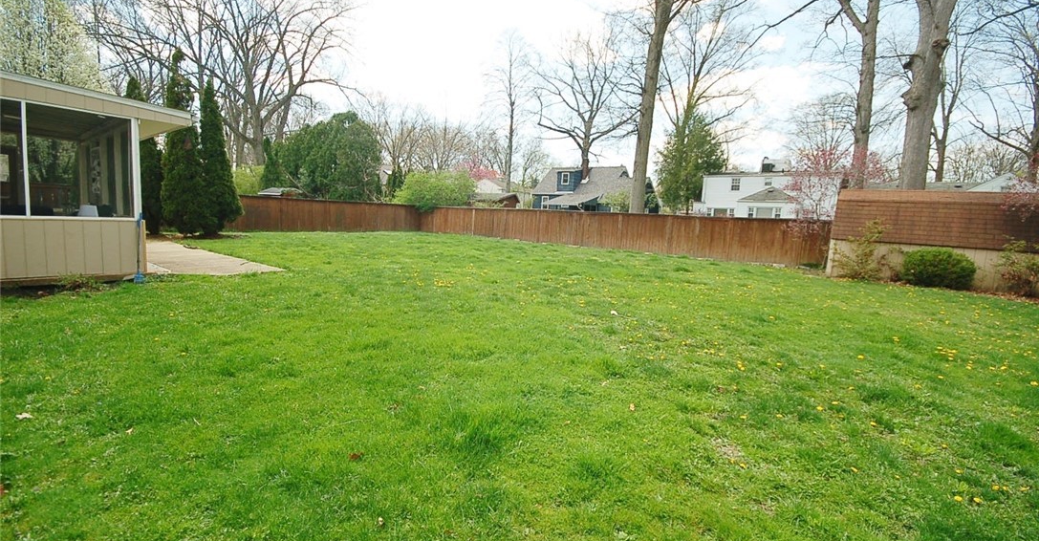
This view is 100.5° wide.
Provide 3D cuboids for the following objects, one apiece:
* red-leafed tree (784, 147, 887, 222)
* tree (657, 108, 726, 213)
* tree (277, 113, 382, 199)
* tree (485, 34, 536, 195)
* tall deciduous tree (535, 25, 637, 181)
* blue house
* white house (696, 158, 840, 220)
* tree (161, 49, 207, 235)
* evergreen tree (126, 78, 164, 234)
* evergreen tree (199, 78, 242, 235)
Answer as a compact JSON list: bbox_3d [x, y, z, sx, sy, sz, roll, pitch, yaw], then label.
[{"bbox_3d":[12.347,-2.424,17.055,3.539,4.695,3.362,8,9,35],"label":"red-leafed tree"},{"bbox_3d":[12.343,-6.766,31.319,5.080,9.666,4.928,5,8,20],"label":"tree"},{"bbox_3d":[-14.382,-7.556,32.391,7.601,8.417,7.221,-1,8,-24],"label":"tree"},{"bbox_3d":[-1.106,-16.138,50.364,5.750,22.108,5.577,2,7,-2],"label":"tree"},{"bbox_3d":[7.716,-16.541,51.267,11.893,23.517,11.536,4,7,7],"label":"tall deciduous tree"},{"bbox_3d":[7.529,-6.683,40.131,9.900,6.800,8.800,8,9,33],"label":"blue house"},{"bbox_3d":[22.868,-6.117,39.889,10.500,7.200,8.600,7,9,32],"label":"white house"},{"bbox_3d":[-14.008,-5.281,18.061,1.634,7.593,1.585,-3,9,-37],"label":"tree"},{"bbox_3d":[-15.712,-4.773,18.137,1.437,6.405,1.393,-4,10,-40],"label":"evergreen tree"},{"bbox_3d":[-12.582,-4.655,18.132,1.571,6.470,1.524,-2,9,-34],"label":"evergreen tree"}]

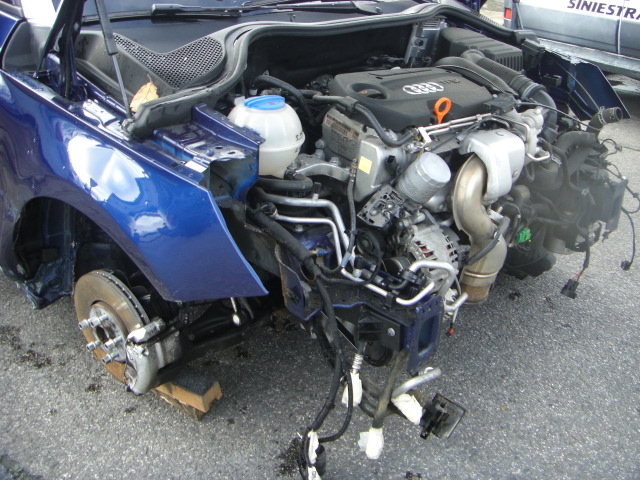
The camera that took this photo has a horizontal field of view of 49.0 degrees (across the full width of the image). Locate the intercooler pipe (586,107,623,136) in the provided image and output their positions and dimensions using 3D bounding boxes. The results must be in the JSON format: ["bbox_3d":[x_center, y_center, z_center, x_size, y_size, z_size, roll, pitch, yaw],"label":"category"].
[{"bbox_3d":[0.721,-0.300,1.780,0.075,0.065,0.050,24,34,35],"label":"intercooler pipe"}]

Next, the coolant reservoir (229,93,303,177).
[{"bbox_3d":[-0.107,-0.198,1.375,0.152,0.165,0.152,2,27,-1],"label":"coolant reservoir"}]

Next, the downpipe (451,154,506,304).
[{"bbox_3d":[0.350,-0.021,1.540,0.130,0.345,0.110,24,34,35],"label":"downpipe"}]

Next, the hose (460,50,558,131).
[{"bbox_3d":[0.480,-0.381,1.790,0.270,0.155,0.085,24,34,35],"label":"hose"}]

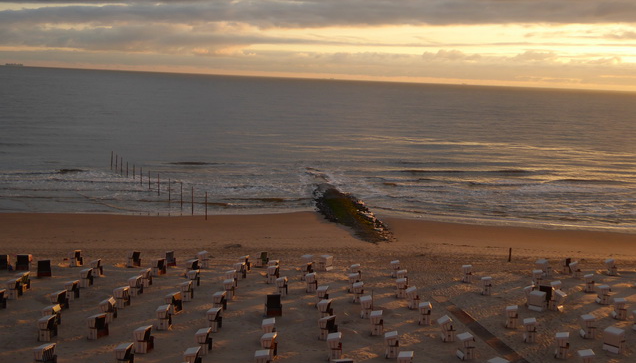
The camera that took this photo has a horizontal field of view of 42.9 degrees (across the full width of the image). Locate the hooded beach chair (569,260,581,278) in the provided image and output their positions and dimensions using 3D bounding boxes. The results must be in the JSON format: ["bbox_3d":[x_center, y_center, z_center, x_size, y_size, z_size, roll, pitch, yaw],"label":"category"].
[{"bbox_3d":[28.275,9.684,88.639,1.054,1.620,1.210,5,8,18],"label":"hooded beach chair"}]

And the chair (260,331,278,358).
[{"bbox_3d":[-3.280,11.118,54.762,0.950,1.600,1.200,4,7,10],"label":"chair"}]

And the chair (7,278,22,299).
[{"bbox_3d":[-26.780,9.413,71.469,1.000,1.650,1.170,3,7,6],"label":"chair"}]

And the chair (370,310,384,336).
[{"bbox_3d":[4.710,11.279,64.217,0.970,1.600,1.200,3,7,5],"label":"chair"}]

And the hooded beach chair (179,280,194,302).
[{"bbox_3d":[-10.953,9.136,67.777,0.950,1.600,1.200,3,7,5],"label":"hooded beach chair"}]

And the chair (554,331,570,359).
[{"bbox_3d":[17.378,11.633,57.392,0.950,1.600,1.200,4,8,14],"label":"chair"}]

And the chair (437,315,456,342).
[{"bbox_3d":[10.073,11.579,63.175,1.150,1.650,1.200,2,7,-4],"label":"chair"}]

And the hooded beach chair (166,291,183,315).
[{"bbox_3d":[-11.703,9.808,65.594,0.930,1.590,1.220,5,8,19],"label":"hooded beach chair"}]

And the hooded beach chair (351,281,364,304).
[{"bbox_3d":[3.598,9.724,70.830,0.930,1.590,1.220,3,7,6],"label":"hooded beach chair"}]

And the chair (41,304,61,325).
[{"bbox_3d":[-20.144,10.224,61.123,0.950,1.600,1.200,4,7,11],"label":"chair"}]

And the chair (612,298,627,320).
[{"bbox_3d":[26.899,11.431,71.965,0.970,1.600,1.200,3,7,7],"label":"chair"}]

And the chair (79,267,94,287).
[{"bbox_3d":[-22.091,9.124,76.986,1.000,1.650,1.170,3,7,7],"label":"chair"}]

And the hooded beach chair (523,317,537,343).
[{"bbox_3d":[16.454,11.585,62.759,0.950,1.600,1.200,4,7,9],"label":"hooded beach chair"}]

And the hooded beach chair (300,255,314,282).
[{"bbox_3d":[-0.993,9.234,82.525,0.970,1.600,1.200,5,8,22],"label":"hooded beach chair"}]

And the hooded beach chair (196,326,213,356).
[{"bbox_3d":[-7.774,10.883,55.151,0.950,1.600,1.200,3,7,6],"label":"hooded beach chair"}]

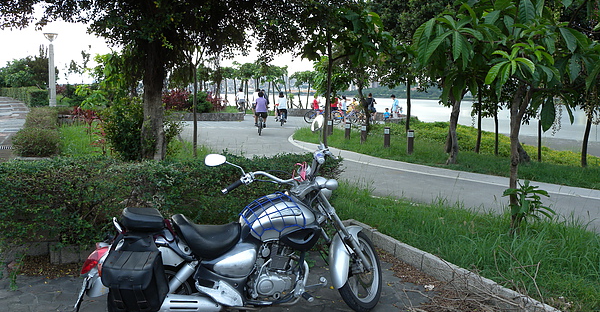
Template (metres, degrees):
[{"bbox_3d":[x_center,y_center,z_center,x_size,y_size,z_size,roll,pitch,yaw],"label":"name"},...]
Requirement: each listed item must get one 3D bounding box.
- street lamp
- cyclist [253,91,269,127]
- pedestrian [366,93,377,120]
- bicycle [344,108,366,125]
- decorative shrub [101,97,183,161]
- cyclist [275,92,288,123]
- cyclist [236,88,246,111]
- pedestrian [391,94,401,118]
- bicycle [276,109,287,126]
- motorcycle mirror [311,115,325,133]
[{"bbox_3d":[-15.842,-5.525,31.000,0.950,4.800,0.950,1,7,0],"label":"street lamp"},{"bbox_3d":[-1.475,-1.761,18.500,0.520,1.380,0.750,1,7,-3],"label":"cyclist"},{"bbox_3d":[3.875,-2.585,26.300,0.500,1.580,0.500,6,9,37],"label":"pedestrian"},{"bbox_3d":[2.764,-2.111,25.800,1.600,1.000,0.550,0,7,-6],"label":"bicycle"},{"bbox_3d":[-3.462,-0.557,10.600,1.400,1.500,1.600,1,7,0],"label":"decorative shrub"},{"bbox_3d":[-0.900,-2.398,24.000,0.580,1.500,0.800,0,7,-3],"label":"cyclist"},{"bbox_3d":[-3.411,-3.277,28.300,0.550,1.450,0.800,0,7,-6],"label":"cyclist"},{"bbox_3d":[5.400,-2.675,27.500,0.400,1.600,0.500,-2,8,-21],"label":"pedestrian"},{"bbox_3d":[-0.893,-1.908,23.800,0.550,1.030,1.650,0,7,-3],"label":"bicycle"},{"bbox_3d":[0.113,-0.201,3.050,0.045,0.100,0.150,12,-26,-31],"label":"motorcycle mirror"}]

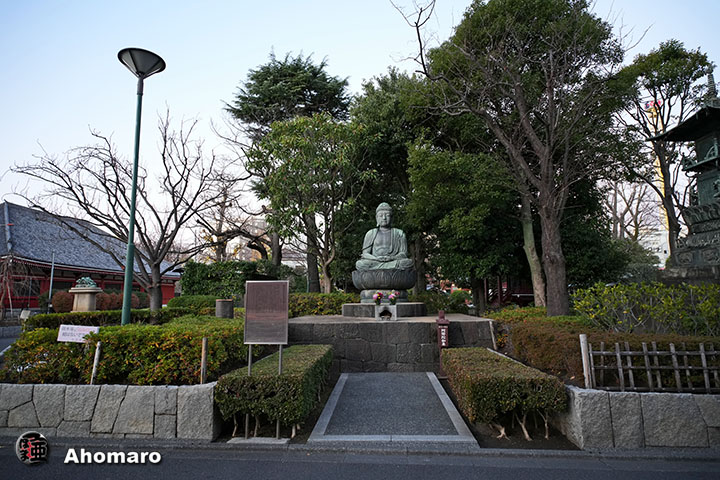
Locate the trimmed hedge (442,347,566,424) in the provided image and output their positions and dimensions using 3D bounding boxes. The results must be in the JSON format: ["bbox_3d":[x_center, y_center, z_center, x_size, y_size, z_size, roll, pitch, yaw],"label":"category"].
[{"bbox_3d":[1.660,1.785,5.470,0.900,0.460,2.600,0,-7,3],"label":"trimmed hedge"}]

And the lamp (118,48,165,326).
[{"bbox_3d":[-4.170,-0.972,7.783,0.820,5.050,0.820,0,-7,0],"label":"lamp"}]

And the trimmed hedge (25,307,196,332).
[{"bbox_3d":[-5.150,1.671,8.760,3.200,0.400,0.600,2,-7,-13],"label":"trimmed hedge"}]

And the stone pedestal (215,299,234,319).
[{"bbox_3d":[-3.020,1.538,9.381,0.390,0.420,0.390,0,-7,0],"label":"stone pedestal"}]

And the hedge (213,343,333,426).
[{"bbox_3d":[-0.940,1.812,5.567,0.920,0.500,2.650,0,-7,3],"label":"hedge"}]

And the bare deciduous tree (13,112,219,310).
[{"bbox_3d":[-5.350,-0.471,9.434,4.300,4.550,3.900,0,-7,0],"label":"bare deciduous tree"}]

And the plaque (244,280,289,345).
[{"bbox_3d":[-0.990,0.770,4.499,0.455,0.660,0.040,0,-7,0],"label":"plaque"}]

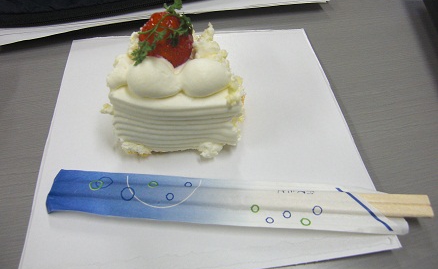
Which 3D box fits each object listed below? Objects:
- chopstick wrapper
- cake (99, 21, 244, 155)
[{"bbox_3d":[0.004,0.036,0.192,0.186,0.007,0.028,4,51,1],"label":"chopstick wrapper"},{"bbox_3d":[-0.023,-0.029,0.214,0.072,0.053,0.067,0,51,-2],"label":"cake"}]

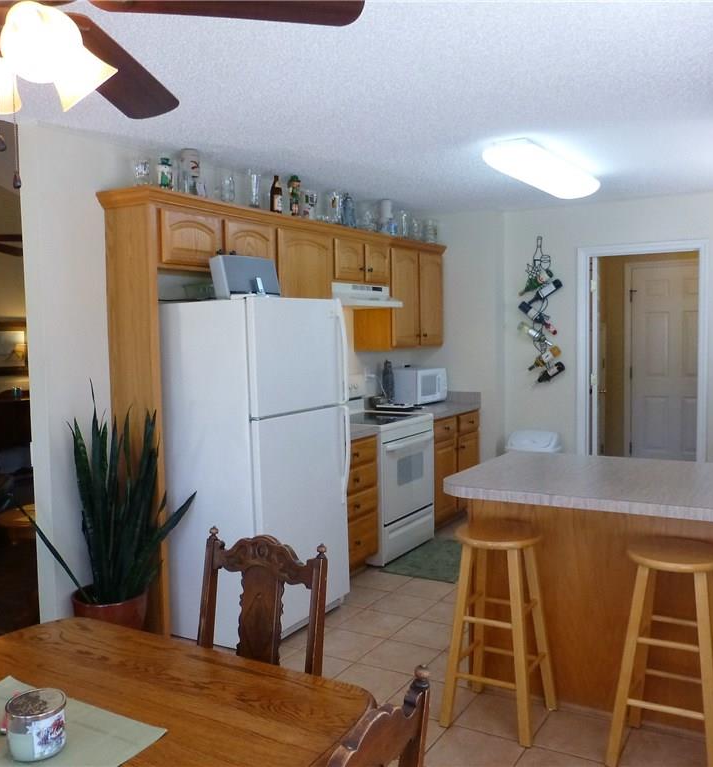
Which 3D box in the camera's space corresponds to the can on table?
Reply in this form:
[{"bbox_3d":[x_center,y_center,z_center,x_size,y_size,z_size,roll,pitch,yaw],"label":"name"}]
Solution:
[{"bbox_3d":[-0.573,0.610,1.270,0.098,0.084,0.098,-1,3,0],"label":"can on table"}]

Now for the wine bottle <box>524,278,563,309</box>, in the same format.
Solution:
[{"bbox_3d":[1.453,-0.692,5.457,0.300,0.077,0.077,-35,-14,28],"label":"wine bottle"}]

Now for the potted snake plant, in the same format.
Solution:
[{"bbox_3d":[-1.127,0.648,3.296,0.630,1.240,0.570,1,4,31],"label":"potted snake plant"}]

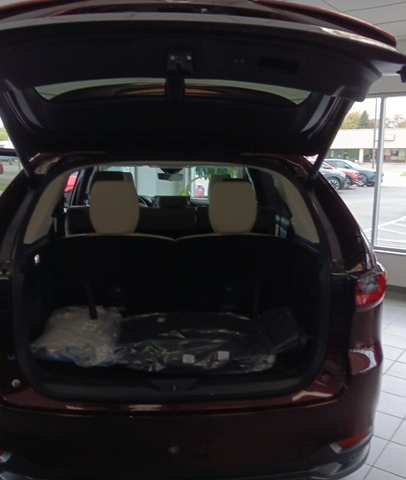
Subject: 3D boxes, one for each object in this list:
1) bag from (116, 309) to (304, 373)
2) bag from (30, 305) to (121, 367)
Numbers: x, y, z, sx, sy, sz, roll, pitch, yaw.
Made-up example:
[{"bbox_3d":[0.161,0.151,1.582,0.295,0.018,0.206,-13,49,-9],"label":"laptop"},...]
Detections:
[{"bbox_3d":[0.015,0.429,2.136,0.790,0.130,0.430,-1,9,-4],"label":"bag"},{"bbox_3d":[-0.555,0.417,2.118,0.370,0.160,0.370,-1,9,-4],"label":"bag"}]

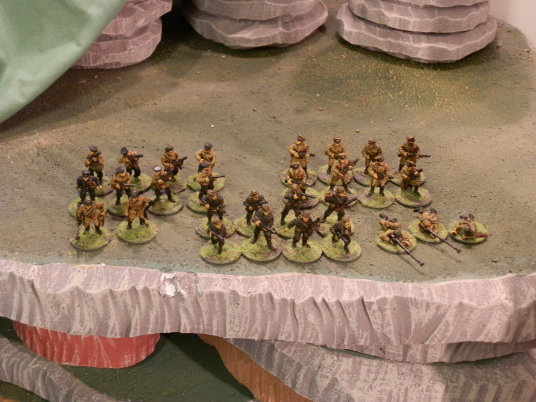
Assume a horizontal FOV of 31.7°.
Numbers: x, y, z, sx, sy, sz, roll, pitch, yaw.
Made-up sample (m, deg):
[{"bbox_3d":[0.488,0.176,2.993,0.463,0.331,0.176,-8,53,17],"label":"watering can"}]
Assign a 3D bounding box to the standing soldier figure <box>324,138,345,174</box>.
[{"bbox_3d":[0.048,-0.031,0.658,0.015,0.029,0.013,0,30,-3],"label":"standing soldier figure"}]

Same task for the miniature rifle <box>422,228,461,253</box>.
[{"bbox_3d":[0.107,0.023,0.589,0.002,0.004,0.034,-20,37,-31],"label":"miniature rifle"}]

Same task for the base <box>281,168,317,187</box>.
[{"bbox_3d":[0.022,-0.016,0.654,0.025,0.003,0.025,2,32,0],"label":"base"}]

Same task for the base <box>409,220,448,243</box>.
[{"bbox_3d":[0.103,0.020,0.606,0.025,0.002,0.025,2,30,0],"label":"base"}]

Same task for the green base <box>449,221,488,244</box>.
[{"bbox_3d":[0.129,0.019,0.606,0.025,0.002,0.025,2,31,0],"label":"green base"}]

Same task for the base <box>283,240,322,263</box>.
[{"bbox_3d":[0.021,0.030,0.582,0.025,0.002,0.025,2,30,0],"label":"base"}]

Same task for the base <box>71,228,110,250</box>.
[{"bbox_3d":[-0.110,0.023,0.586,0.025,0.002,0.025,2,30,0],"label":"base"}]

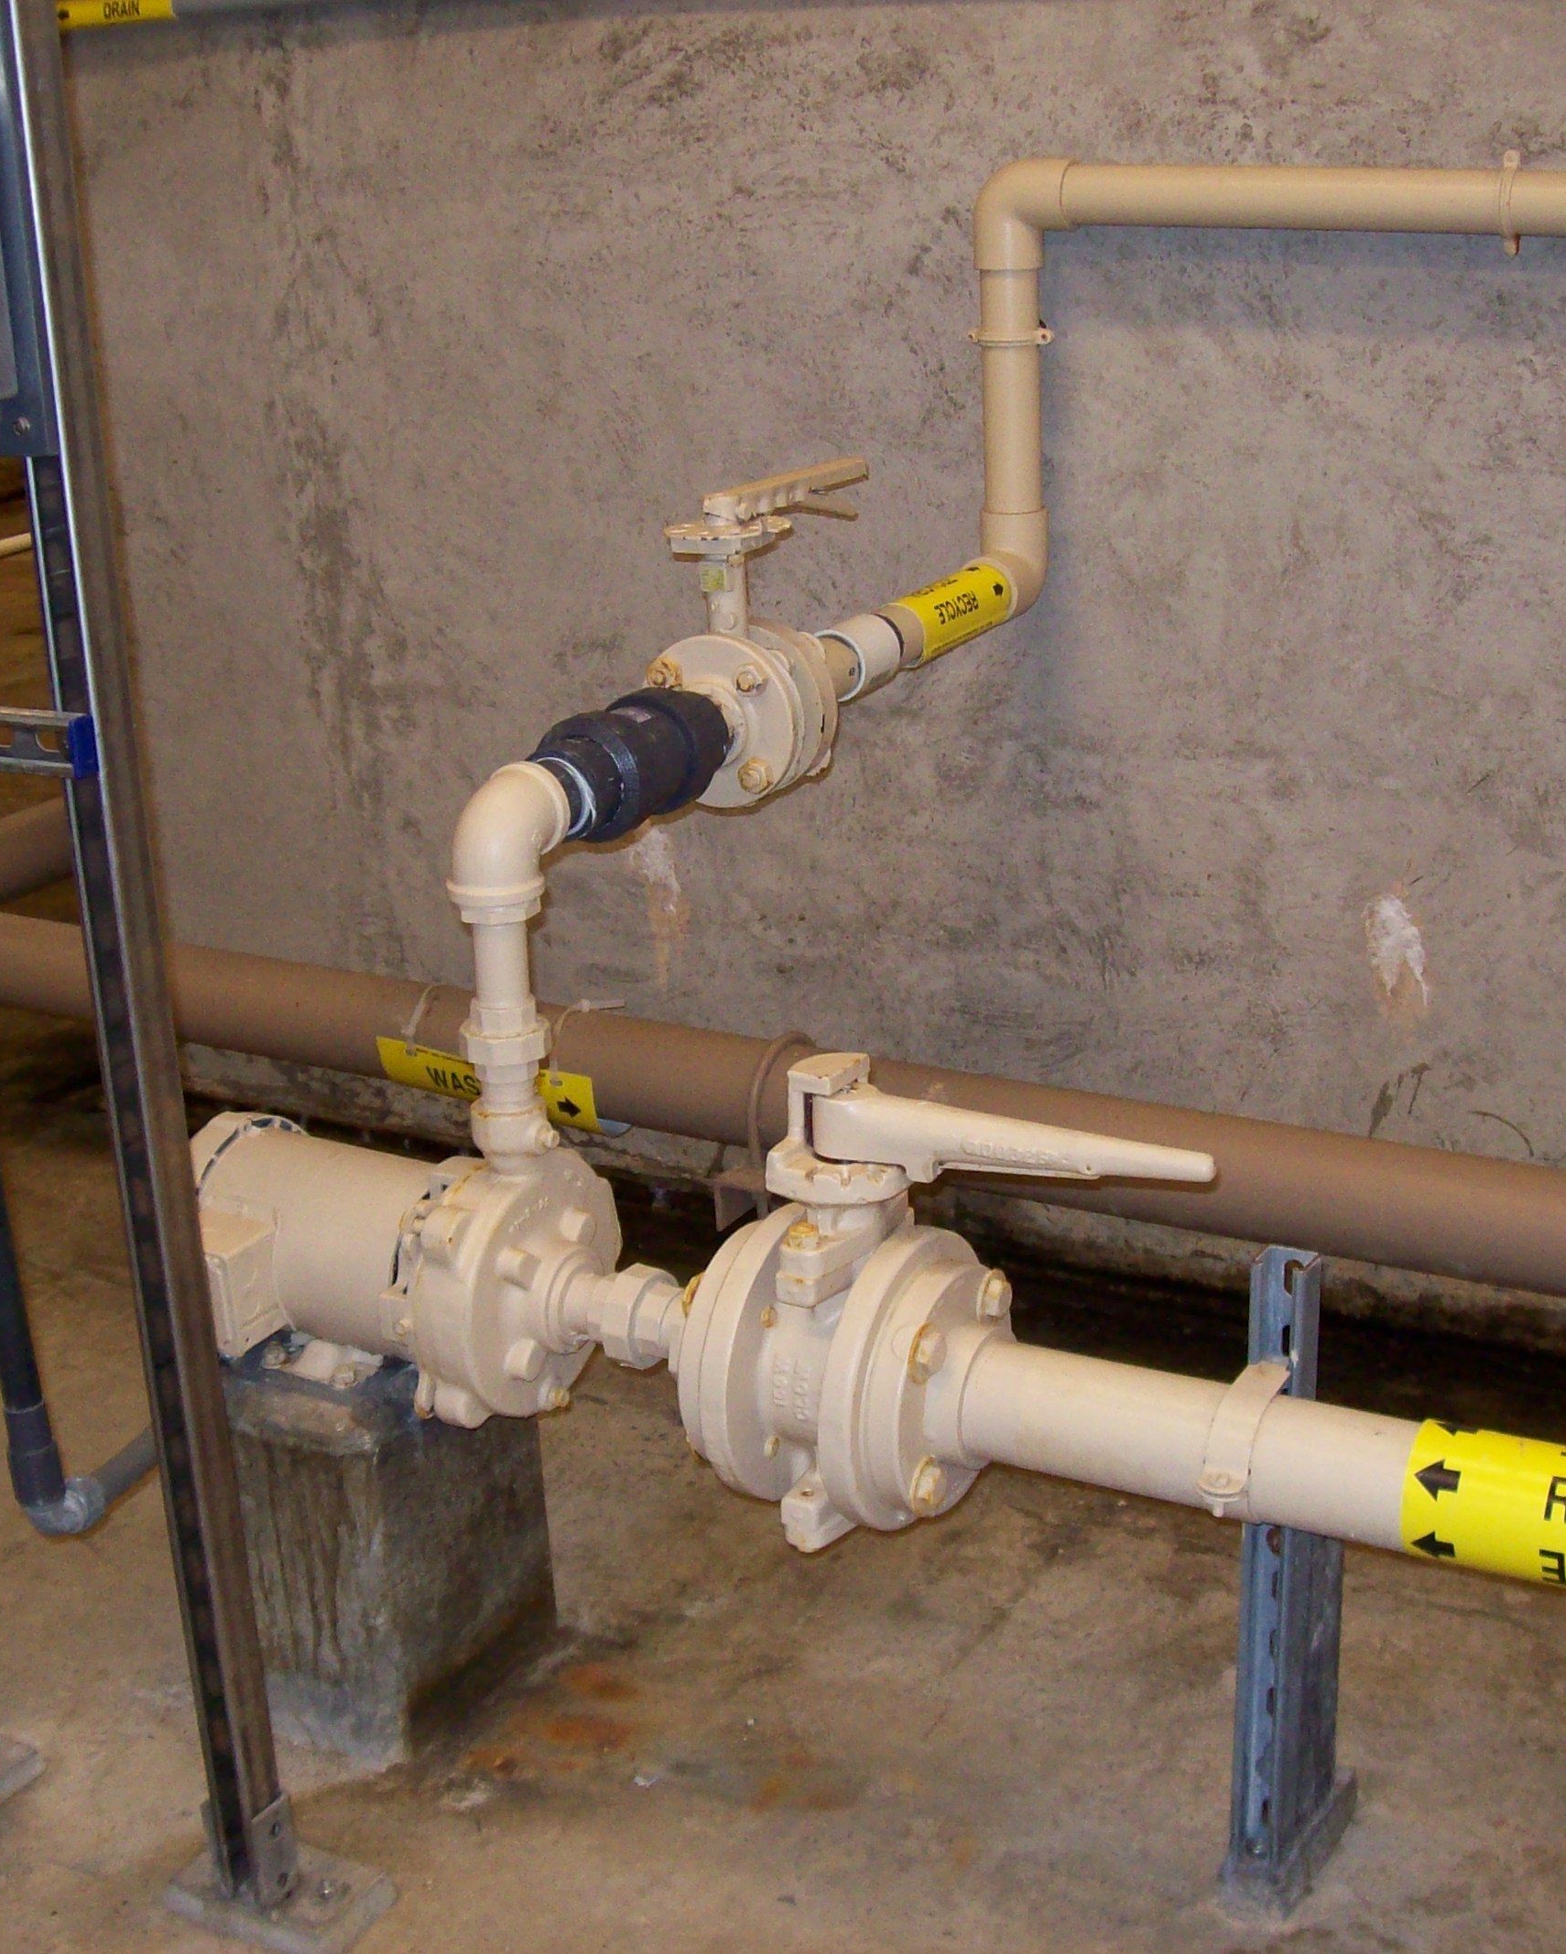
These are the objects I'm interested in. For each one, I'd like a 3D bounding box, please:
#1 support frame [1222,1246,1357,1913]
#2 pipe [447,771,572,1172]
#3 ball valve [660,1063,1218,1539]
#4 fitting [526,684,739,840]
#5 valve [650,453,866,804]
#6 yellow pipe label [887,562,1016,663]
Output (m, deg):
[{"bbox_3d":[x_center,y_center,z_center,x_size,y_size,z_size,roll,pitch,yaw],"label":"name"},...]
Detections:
[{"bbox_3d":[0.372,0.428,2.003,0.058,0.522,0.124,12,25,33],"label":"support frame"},{"bbox_3d":[-0.205,-0.018,2.079,0.072,0.295,0.092,9,23,27],"label":"pipe"},{"bbox_3d":[0.136,0.249,1.977,0.373,0.389,0.239,9,23,27],"label":"ball valve"},{"bbox_3d":[-0.134,-0.168,2.179,0.104,0.104,0.244,9,23,27],"label":"fitting"},{"bbox_3d":[0.000,-0.312,2.393,0.155,0.287,0.323,9,23,27],"label":"valve"},{"bbox_3d":[0.164,-0.357,2.687,0.066,0.066,0.202,9,23,27],"label":"yellow pipe label"}]

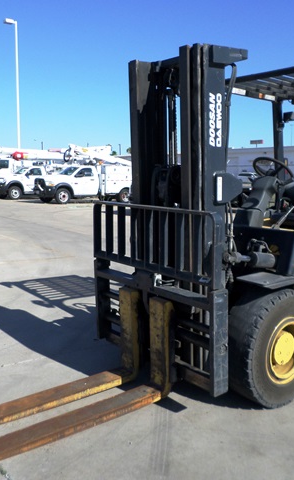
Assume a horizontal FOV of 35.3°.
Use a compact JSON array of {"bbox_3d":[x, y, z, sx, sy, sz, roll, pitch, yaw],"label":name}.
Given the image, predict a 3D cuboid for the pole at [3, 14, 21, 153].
[{"bbox_3d":[-9.981,-9.683,34.224,1.050,12.560,0.350,-2,8,-17],"label":"pole"}]

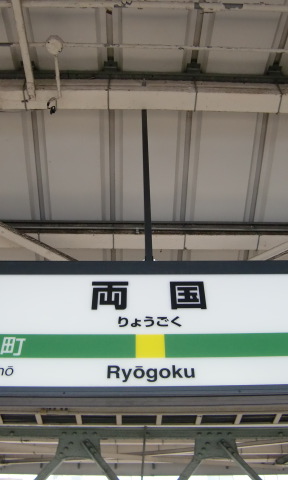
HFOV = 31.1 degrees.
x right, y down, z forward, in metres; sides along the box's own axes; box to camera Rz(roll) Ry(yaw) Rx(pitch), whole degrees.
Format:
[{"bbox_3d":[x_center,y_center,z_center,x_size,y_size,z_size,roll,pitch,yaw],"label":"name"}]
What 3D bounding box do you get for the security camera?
[{"bbox_3d":[-0.640,-0.931,3.584,0.075,0.140,0.080,0,-48,-1],"label":"security camera"}]

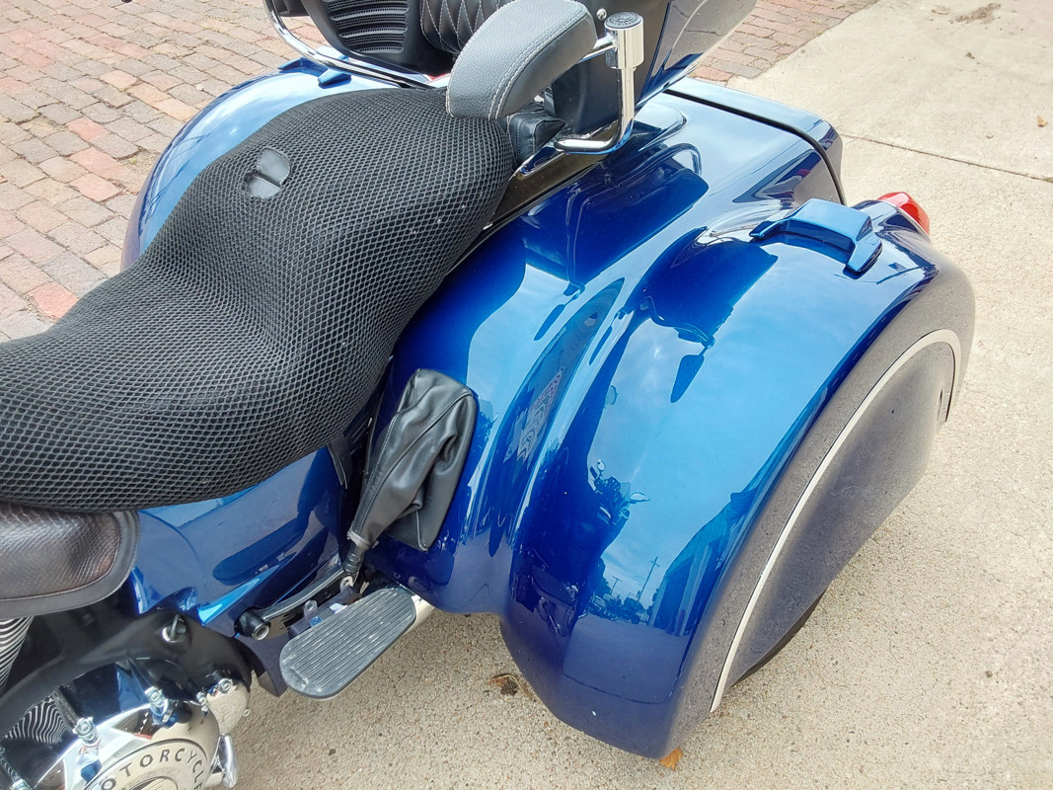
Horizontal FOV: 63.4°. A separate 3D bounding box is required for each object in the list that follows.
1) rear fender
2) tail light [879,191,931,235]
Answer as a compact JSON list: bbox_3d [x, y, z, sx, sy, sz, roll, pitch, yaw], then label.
[{"bbox_3d":[0.328,0.016,1.335,0.480,0.635,0.935,29,51,29],"label":"rear fender"},{"bbox_3d":[0.641,-0.296,1.464,0.130,0.117,0.080,29,51,29],"label":"tail light"}]

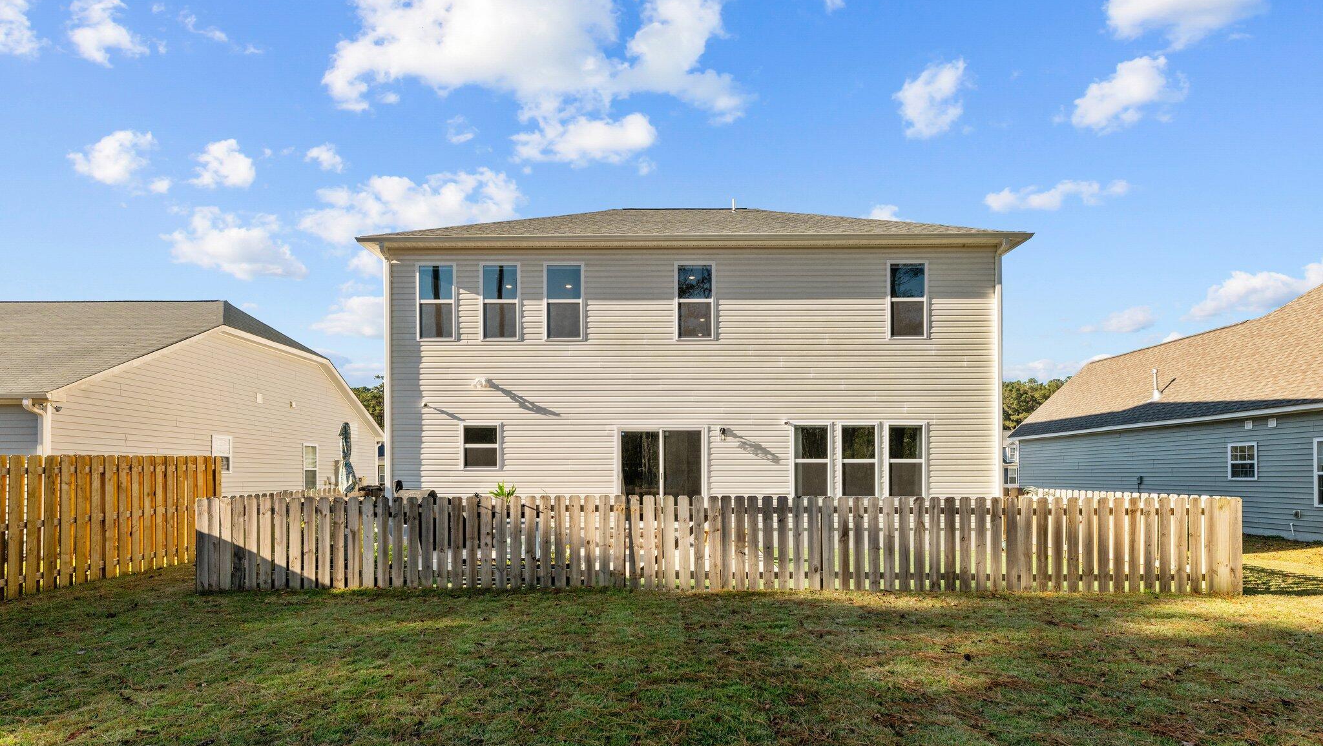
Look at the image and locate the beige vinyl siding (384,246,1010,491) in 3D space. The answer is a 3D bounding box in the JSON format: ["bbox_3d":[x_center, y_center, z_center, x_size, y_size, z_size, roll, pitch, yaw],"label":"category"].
[{"bbox_3d":[0.640,0.380,12.480,12.200,5.800,0.200,0,-5,1],"label":"beige vinyl siding"}]

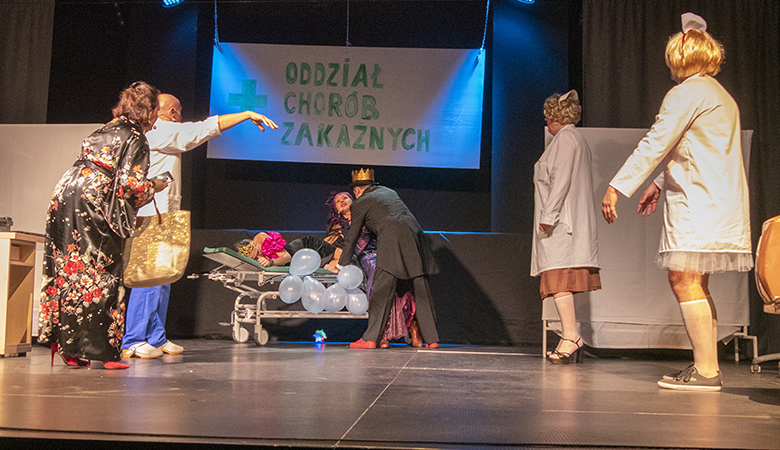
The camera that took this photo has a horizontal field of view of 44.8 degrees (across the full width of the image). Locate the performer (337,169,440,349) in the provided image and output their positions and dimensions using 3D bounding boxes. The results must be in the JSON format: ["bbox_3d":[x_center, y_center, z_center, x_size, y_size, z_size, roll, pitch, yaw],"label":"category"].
[{"bbox_3d":[-0.003,0.255,7.285,0.720,1.380,0.620,-1,-3,31],"label":"performer"}]

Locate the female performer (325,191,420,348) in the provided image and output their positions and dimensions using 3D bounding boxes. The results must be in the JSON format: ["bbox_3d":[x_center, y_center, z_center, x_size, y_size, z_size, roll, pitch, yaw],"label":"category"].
[{"bbox_3d":[-0.122,0.328,7.481,0.650,1.250,0.700,2,-3,-27],"label":"female performer"}]

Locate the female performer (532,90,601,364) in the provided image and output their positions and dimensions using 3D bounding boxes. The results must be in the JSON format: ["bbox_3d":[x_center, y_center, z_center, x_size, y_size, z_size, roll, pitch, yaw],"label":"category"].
[{"bbox_3d":[1.167,0.013,6.245,0.440,1.790,0.520,0,-3,10],"label":"female performer"}]

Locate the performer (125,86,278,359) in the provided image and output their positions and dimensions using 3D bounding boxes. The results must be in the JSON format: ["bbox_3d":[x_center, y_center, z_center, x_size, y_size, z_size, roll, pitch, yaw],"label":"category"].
[{"bbox_3d":[-1.263,0.001,6.344,0.920,1.760,0.580,2,-3,-28],"label":"performer"}]

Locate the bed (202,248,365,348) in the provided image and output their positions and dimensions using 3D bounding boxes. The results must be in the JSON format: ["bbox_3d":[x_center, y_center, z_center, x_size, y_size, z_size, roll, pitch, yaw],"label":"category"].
[{"bbox_3d":[-0.535,0.581,7.739,1.850,0.760,0.680,2,-3,-22],"label":"bed"}]

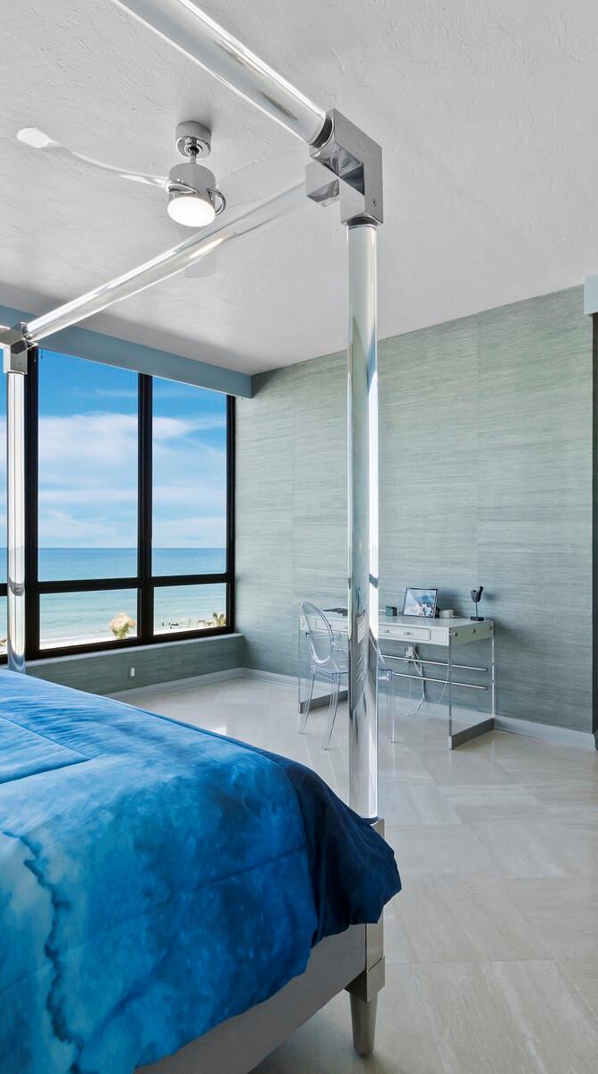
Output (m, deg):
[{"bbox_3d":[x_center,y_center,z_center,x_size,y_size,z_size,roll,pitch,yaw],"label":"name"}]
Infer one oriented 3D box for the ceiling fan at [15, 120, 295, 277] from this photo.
[{"bbox_3d":[-0.430,-1.543,2.525,1.270,0.340,1.200,0,-1,-6],"label":"ceiling fan"}]

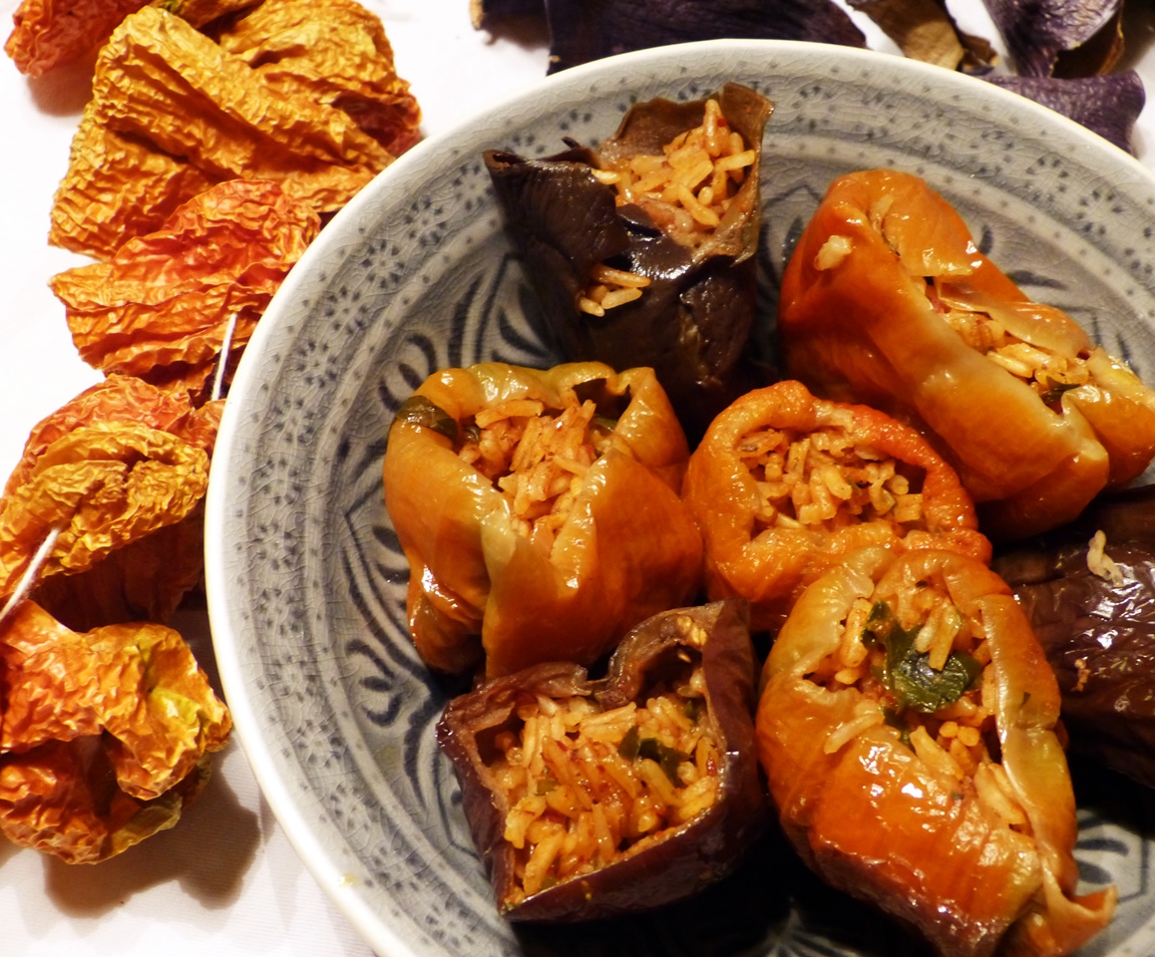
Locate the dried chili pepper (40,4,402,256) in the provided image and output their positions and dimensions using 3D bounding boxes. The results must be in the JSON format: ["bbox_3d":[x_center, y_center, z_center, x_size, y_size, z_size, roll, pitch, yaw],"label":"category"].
[{"bbox_3d":[-0.088,-0.083,0.399,0.084,0.038,0.064,-10,63,-7],"label":"dried chili pepper"}]

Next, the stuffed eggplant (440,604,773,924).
[{"bbox_3d":[0.004,0.055,0.301,0.053,0.046,0.051,-21,65,-12],"label":"stuffed eggplant"}]

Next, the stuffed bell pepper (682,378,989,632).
[{"bbox_3d":[0.050,0.011,0.328,0.054,0.046,0.046,1,63,-1],"label":"stuffed bell pepper"}]

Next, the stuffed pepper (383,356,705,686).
[{"bbox_3d":[-0.008,0.010,0.328,0.058,0.048,0.050,1,63,-1],"label":"stuffed pepper"}]

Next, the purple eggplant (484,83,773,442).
[{"bbox_3d":[0.011,-0.046,0.349,0.056,0.060,0.047,-6,63,-5],"label":"purple eggplant"}]

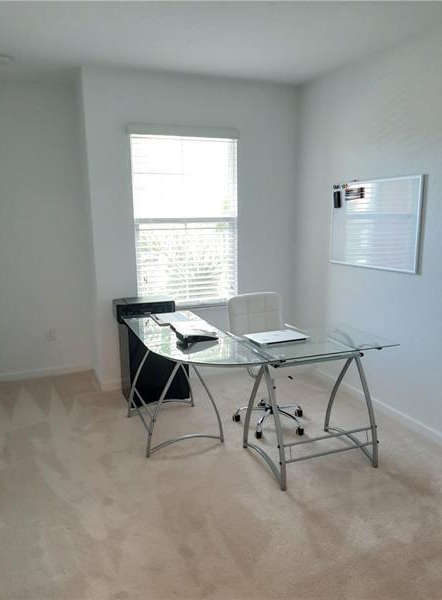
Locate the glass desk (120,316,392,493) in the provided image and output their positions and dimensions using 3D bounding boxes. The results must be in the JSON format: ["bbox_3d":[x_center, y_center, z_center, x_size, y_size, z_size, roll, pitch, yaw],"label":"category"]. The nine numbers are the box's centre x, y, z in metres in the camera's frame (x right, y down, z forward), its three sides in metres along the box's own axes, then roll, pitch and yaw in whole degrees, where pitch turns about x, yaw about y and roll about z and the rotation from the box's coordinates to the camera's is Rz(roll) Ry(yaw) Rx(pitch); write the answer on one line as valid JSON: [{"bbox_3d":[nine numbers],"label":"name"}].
[{"bbox_3d":[0.155,0.578,3.204,1.450,0.750,1.490,-5,11,-21],"label":"glass desk"}]

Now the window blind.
[{"bbox_3d":[-0.299,-0.687,4.068,0.955,1.500,0.060,-4,11,-18],"label":"window blind"}]

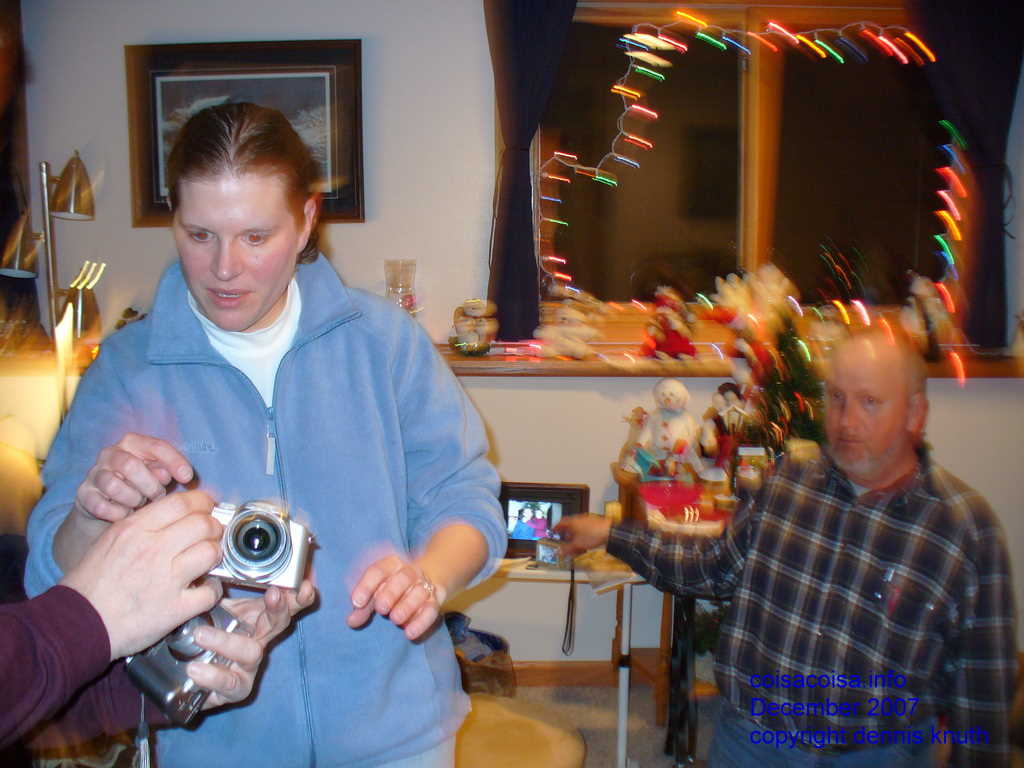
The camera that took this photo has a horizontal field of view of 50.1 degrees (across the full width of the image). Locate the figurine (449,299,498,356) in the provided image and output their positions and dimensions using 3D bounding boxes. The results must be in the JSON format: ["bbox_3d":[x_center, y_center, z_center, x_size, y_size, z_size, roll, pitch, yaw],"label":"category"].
[{"bbox_3d":[-0.118,-0.173,3.345,0.145,0.170,0.120,1,9,5],"label":"figurine"}]

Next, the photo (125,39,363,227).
[{"bbox_3d":[-0.848,-0.797,3.478,0.745,0.565,0.030,0,9,0],"label":"photo"}]

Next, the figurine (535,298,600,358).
[{"bbox_3d":[0.171,-0.171,3.365,0.200,0.175,0.140,2,9,15],"label":"figurine"}]

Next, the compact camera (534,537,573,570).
[{"bbox_3d":[0.094,0.373,2.400,0.090,0.058,0.027,9,11,17],"label":"compact camera"}]

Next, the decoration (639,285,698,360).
[{"bbox_3d":[0.482,-0.190,3.373,0.175,0.225,0.145,2,9,15],"label":"decoration"}]

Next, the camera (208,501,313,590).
[{"bbox_3d":[-0.229,0.145,0.980,0.097,0.068,0.055,10,-18,-5],"label":"camera"}]

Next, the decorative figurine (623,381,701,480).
[{"bbox_3d":[0.432,0.133,3.141,0.220,0.295,0.180,2,9,10],"label":"decorative figurine"}]

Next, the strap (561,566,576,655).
[{"bbox_3d":[0.124,0.494,2.400,0.034,0.205,0.016,0,9,0],"label":"strap"}]

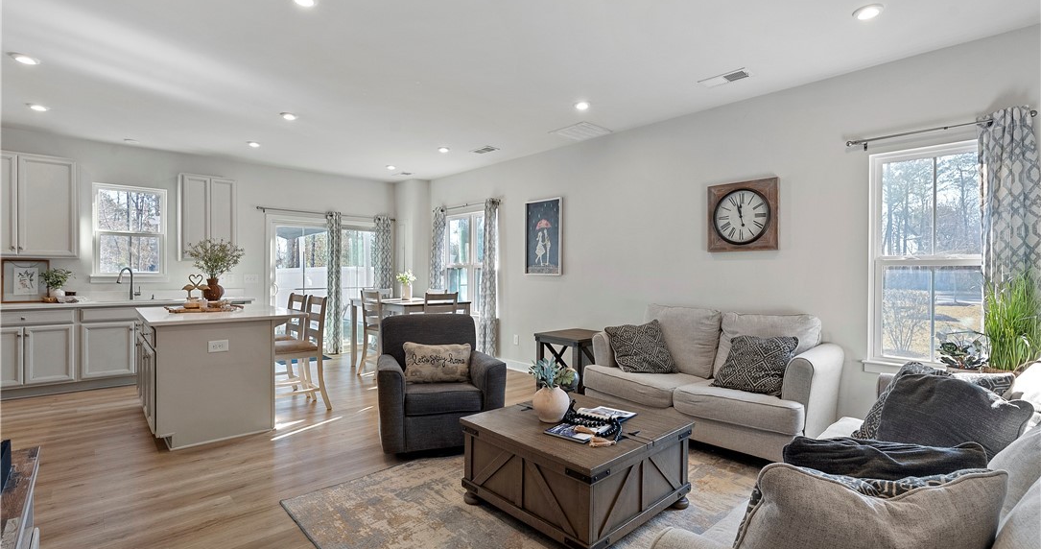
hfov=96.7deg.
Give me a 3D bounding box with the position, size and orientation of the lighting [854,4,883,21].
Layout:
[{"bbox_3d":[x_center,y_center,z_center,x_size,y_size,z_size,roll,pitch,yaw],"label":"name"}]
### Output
[{"bbox_3d":[1.945,-1.456,2.592,0.180,0.030,0.180,0,0,-42],"label":"lighting"}]

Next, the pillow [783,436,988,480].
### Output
[{"bbox_3d":[0.910,0.590,1.235,0.480,0.450,0.160,1,28,9],"label":"pillow"}]

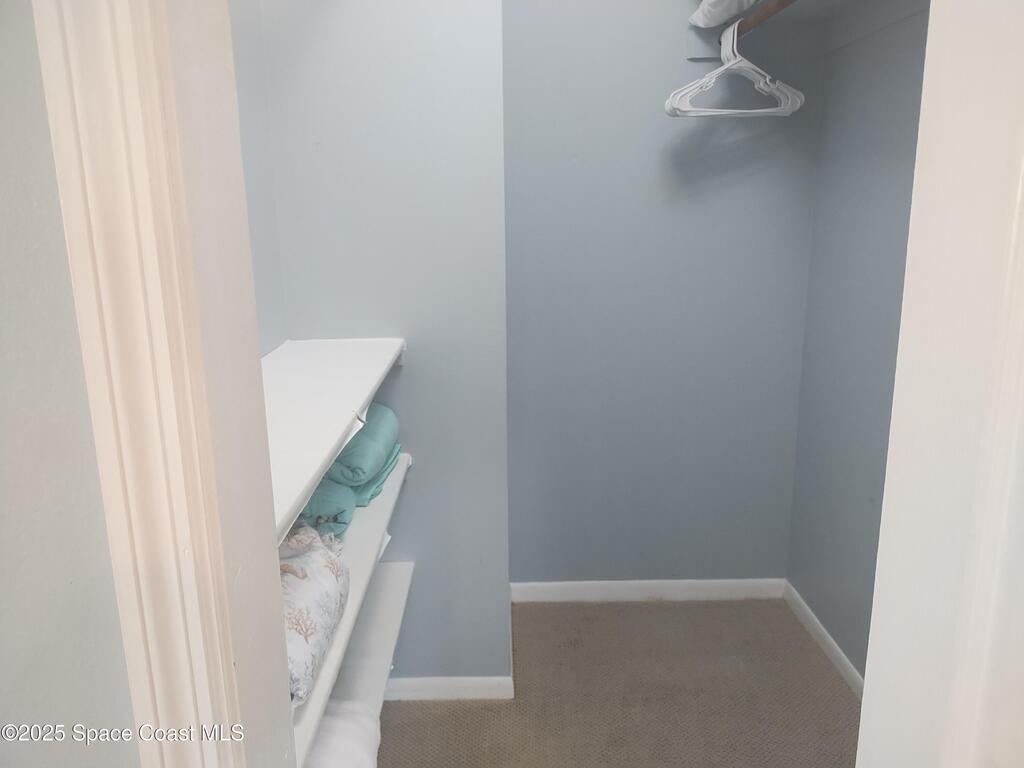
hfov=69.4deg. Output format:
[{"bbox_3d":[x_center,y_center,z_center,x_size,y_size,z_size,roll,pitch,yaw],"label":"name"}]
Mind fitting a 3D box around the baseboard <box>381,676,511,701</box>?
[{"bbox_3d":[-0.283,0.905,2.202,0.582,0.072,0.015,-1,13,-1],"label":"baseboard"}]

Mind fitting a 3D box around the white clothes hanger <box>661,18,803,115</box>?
[{"bbox_3d":[0.685,-0.969,2.273,0.407,0.266,0.119,-1,13,-1],"label":"white clothes hanger"}]

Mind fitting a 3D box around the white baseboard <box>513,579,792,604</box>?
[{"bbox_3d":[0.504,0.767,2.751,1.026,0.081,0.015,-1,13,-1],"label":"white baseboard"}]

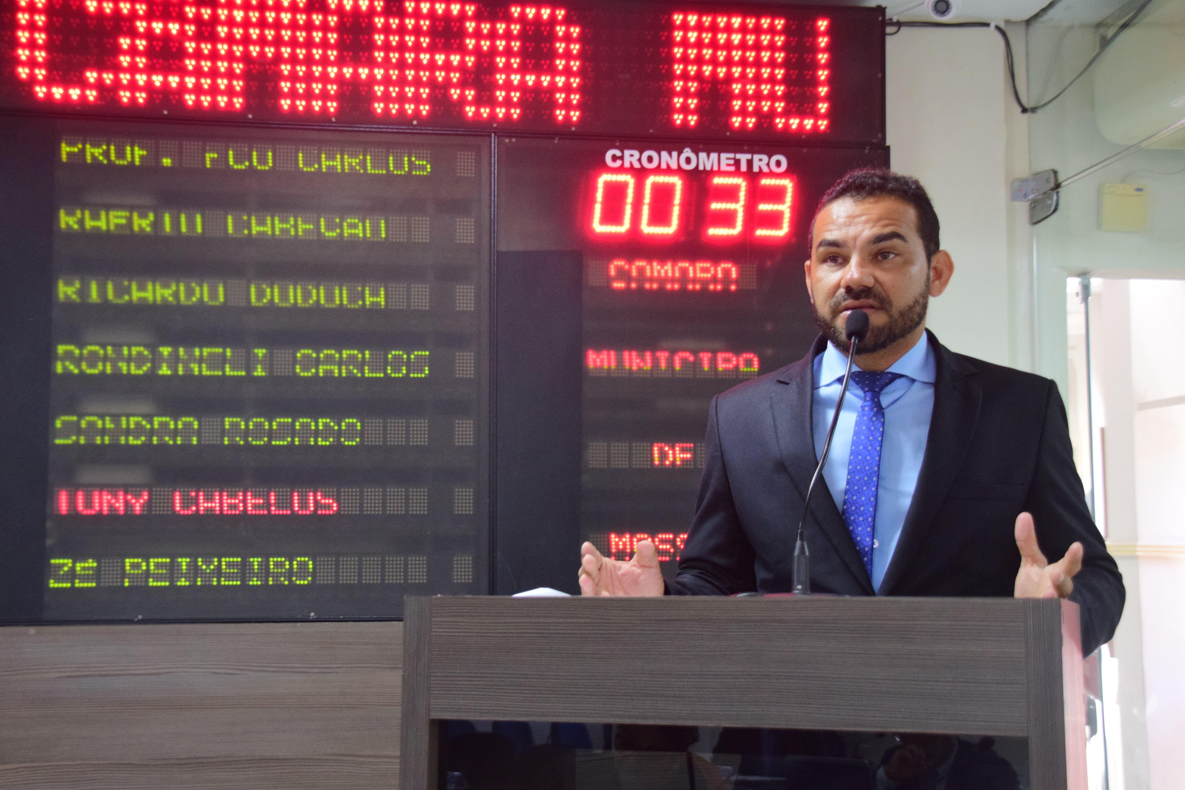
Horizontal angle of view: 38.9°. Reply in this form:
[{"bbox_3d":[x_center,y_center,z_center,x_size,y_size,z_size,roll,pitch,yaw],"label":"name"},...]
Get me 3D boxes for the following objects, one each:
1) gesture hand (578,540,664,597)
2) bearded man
[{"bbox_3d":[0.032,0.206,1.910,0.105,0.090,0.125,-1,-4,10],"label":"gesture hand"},{"bbox_3d":[0.345,0.580,2.000,0.660,1.740,0.480,-1,-5,17],"label":"bearded man"}]

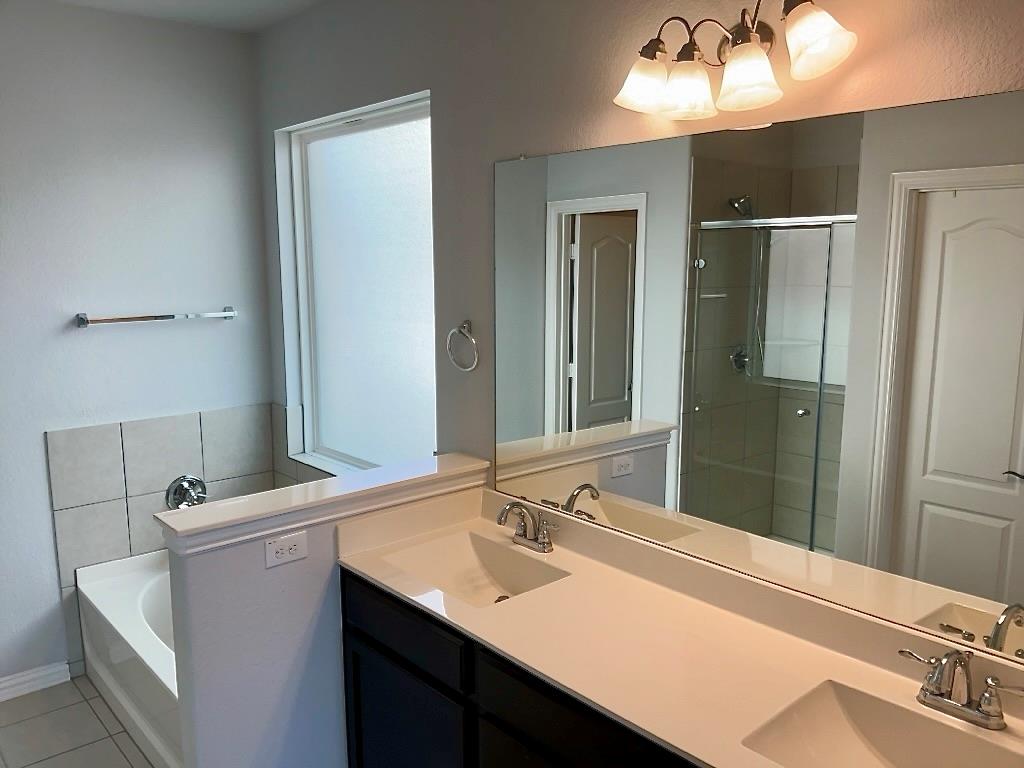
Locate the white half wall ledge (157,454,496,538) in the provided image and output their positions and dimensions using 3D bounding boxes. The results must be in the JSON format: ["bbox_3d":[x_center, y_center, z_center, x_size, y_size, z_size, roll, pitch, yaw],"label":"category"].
[{"bbox_3d":[-0.514,0.317,2.414,1.032,0.019,0.178,-8,12,-41],"label":"white half wall ledge"}]

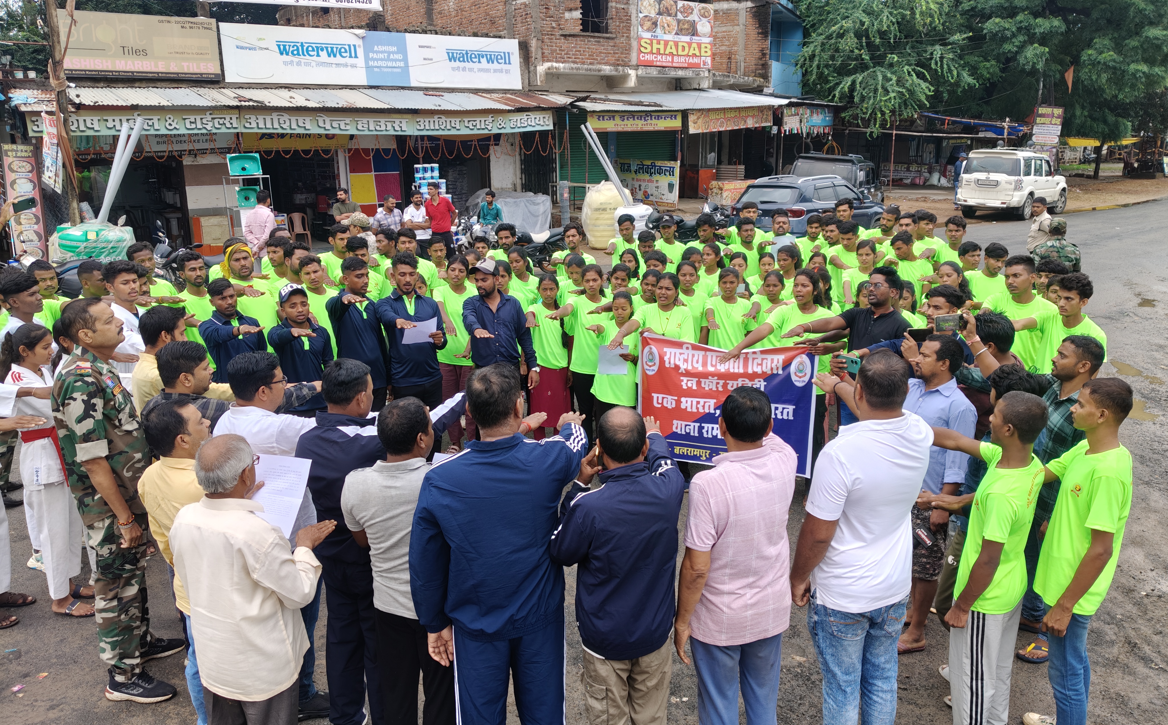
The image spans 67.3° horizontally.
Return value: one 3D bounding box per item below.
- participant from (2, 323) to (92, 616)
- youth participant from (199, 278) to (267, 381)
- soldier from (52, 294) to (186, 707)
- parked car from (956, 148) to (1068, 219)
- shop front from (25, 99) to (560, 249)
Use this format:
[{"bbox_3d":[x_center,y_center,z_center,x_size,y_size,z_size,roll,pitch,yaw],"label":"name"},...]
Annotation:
[{"bbox_3d":[-2.726,0.598,4.584,0.580,1.550,0.460,1,16,5],"label":"participant"},{"bbox_3d":[-2.125,0.326,5.418,0.540,1.680,0.550,-7,15,-22],"label":"youth participant"},{"bbox_3d":[-2.115,0.613,4.091,0.480,1.780,0.520,-4,16,-14],"label":"soldier"},{"bbox_3d":[12.980,-5.420,26.330,4.450,1.950,1.840,-14,21,-43],"label":"parked car"},{"bbox_3d":[-5.400,-4.050,18.900,10.900,3.100,1.800,-10,17,-32],"label":"shop front"}]

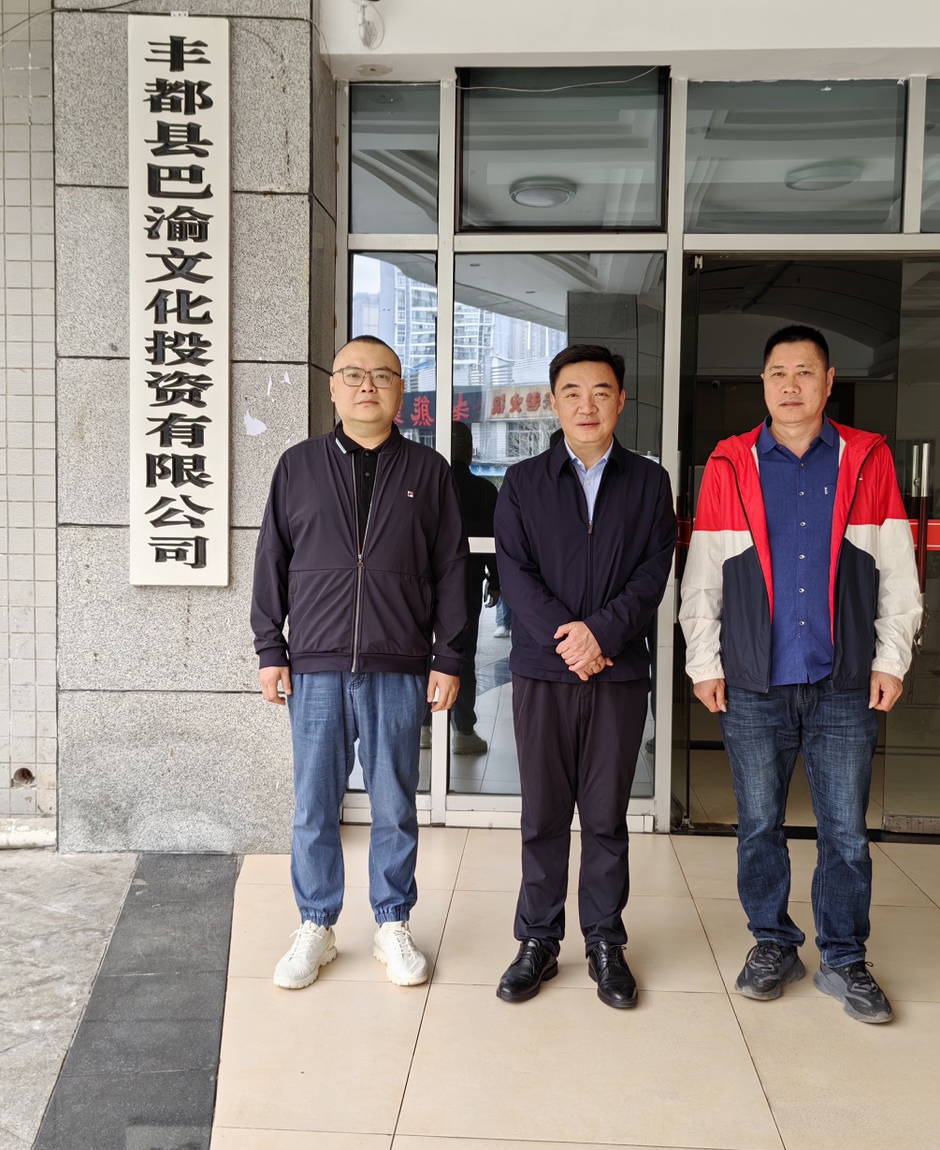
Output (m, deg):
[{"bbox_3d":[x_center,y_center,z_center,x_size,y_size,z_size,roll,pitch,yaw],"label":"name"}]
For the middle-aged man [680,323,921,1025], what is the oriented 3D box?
[{"bbox_3d":[0.881,0.230,3.207,0.610,1.781,0.380,1,3,11],"label":"middle-aged man"}]

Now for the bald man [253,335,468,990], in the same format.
[{"bbox_3d":[-0.308,0.221,3.315,0.589,1.755,0.350,1,3,-3],"label":"bald man"}]

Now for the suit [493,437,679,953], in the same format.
[{"bbox_3d":[0.305,0.314,3.192,0.480,1.355,0.330,1,3,7],"label":"suit"}]

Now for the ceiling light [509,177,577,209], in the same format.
[{"bbox_3d":[0.411,-2.137,6.678,0.380,0.110,0.380,1,3,4],"label":"ceiling light"}]

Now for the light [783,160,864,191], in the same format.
[{"bbox_3d":[1.831,-2.061,6.187,0.400,0.120,0.400,1,3,4],"label":"light"}]

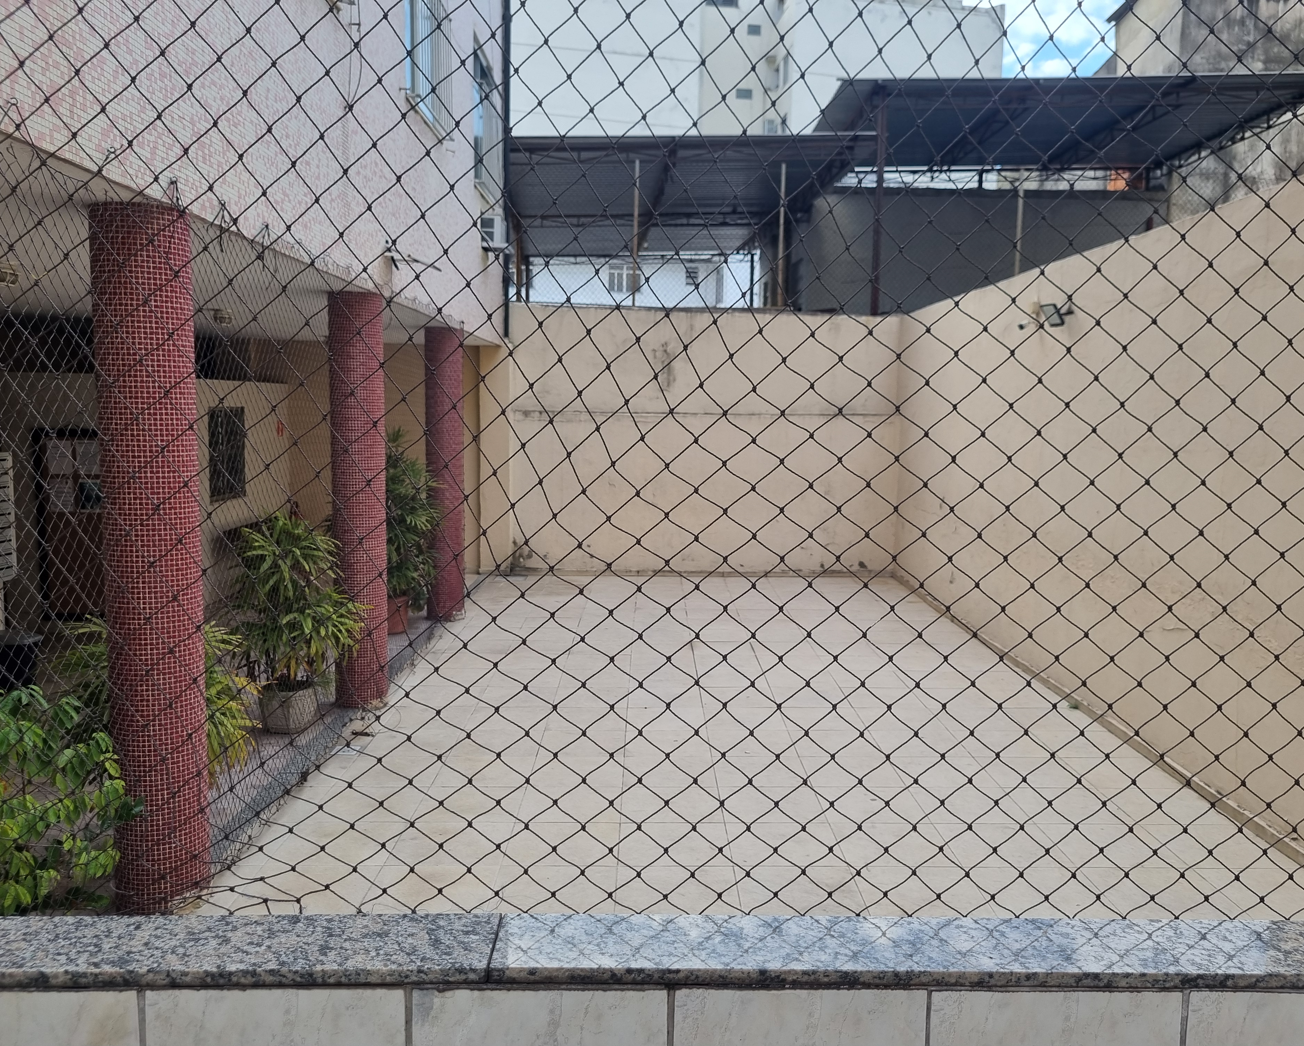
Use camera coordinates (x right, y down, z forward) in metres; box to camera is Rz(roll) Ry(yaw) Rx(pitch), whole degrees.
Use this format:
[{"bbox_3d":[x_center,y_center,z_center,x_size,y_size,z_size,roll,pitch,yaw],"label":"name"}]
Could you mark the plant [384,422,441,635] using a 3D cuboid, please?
[{"bbox_3d":[-2.562,0.066,10.222,0.974,1.986,0.880,1,6,0],"label":"plant"}]

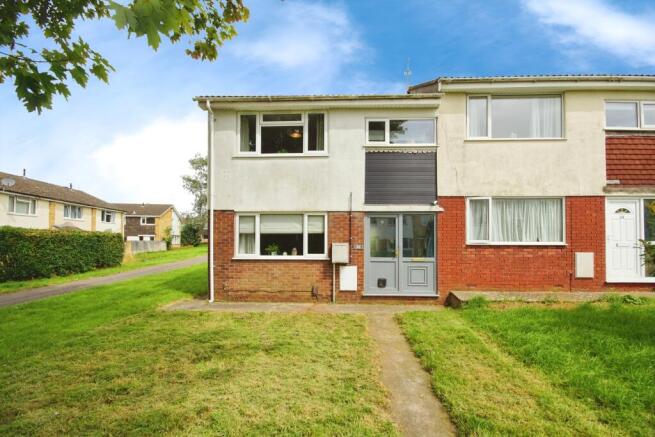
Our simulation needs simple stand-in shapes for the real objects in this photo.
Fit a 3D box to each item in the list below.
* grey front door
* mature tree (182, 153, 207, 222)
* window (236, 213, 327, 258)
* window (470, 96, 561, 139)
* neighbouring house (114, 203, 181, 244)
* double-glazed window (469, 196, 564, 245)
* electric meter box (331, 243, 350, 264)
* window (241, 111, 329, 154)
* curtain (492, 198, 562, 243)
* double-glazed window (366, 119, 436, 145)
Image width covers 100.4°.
[{"bbox_3d":[1.875,0.925,6.963,1.849,2.098,0.100,0,-1,2],"label":"grey front door"},{"bbox_3d":[-17.100,-2.900,38.000,6.500,12.000,6.500,0,-1,2],"label":"mature tree"},{"bbox_3d":[-1.177,0.453,7.061,2.392,1.188,0.100,0,-1,2],"label":"window"},{"bbox_3d":[4.808,-2.573,6.972,2.419,1.148,0.100,0,-1,2],"label":"window"},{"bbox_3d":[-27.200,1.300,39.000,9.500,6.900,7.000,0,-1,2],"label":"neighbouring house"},{"bbox_3d":[4.762,0.057,6.905,2.470,1.227,0.100,0,-1,2],"label":"double-glazed window"},{"bbox_3d":[0.325,0.874,6.868,0.447,0.539,0.200,0,-1,2],"label":"electric meter box"},{"bbox_3d":[-1.169,-2.207,7.130,2.376,1.159,0.100,0,-1,2],"label":"window"},{"bbox_3d":[5.161,0.065,7.054,1.836,1.163,0.120,0,-1,2],"label":"curtain"},{"bbox_3d":[1.910,-2.232,7.045,1.845,0.729,0.100,0,-1,2],"label":"double-glazed window"}]

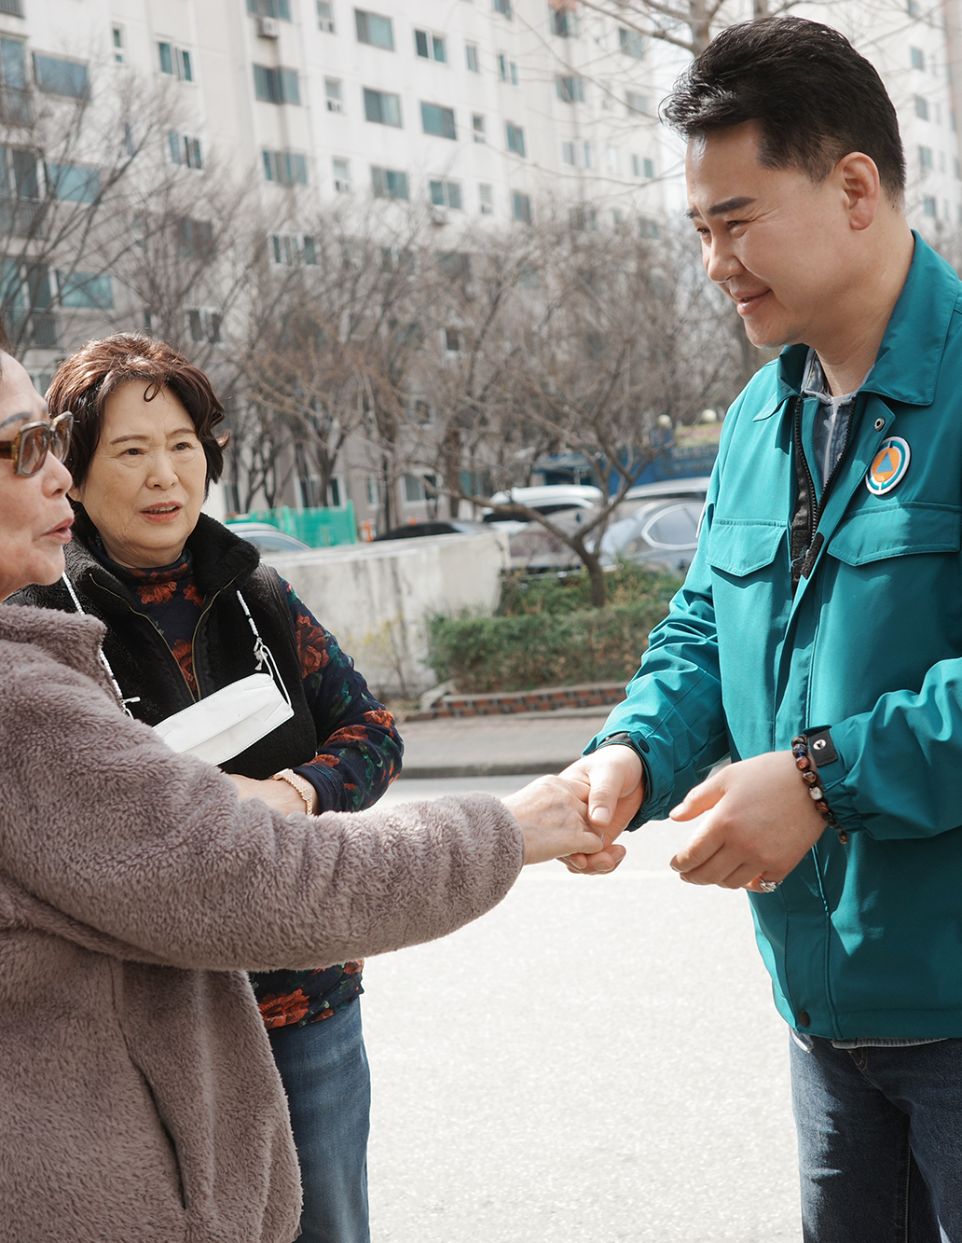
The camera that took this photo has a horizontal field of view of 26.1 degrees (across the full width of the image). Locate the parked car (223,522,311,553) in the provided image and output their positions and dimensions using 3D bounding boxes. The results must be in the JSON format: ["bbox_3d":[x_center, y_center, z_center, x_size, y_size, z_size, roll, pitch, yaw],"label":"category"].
[{"bbox_3d":[-2.612,-0.356,23.000,4.600,1.500,1.830,-5,4,12],"label":"parked car"}]

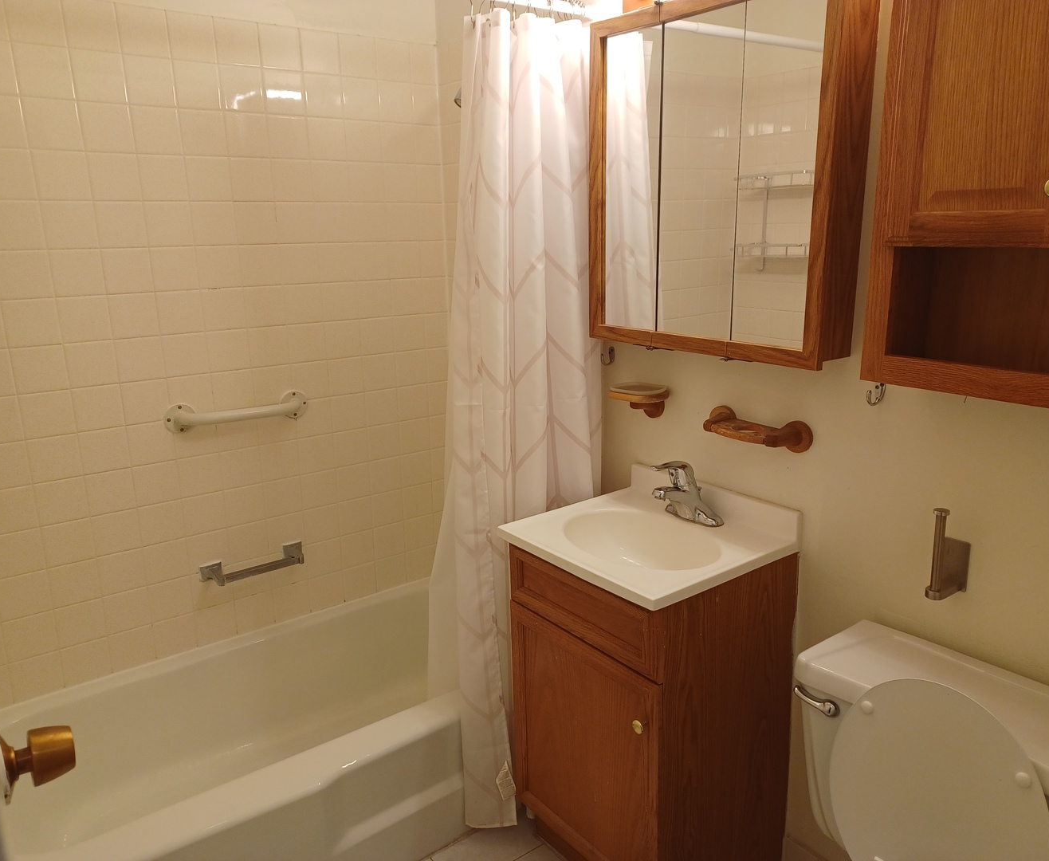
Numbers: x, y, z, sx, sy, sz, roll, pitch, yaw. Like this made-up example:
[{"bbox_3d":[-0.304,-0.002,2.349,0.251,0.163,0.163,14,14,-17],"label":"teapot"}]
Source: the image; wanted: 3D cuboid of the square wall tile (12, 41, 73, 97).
[{"bbox_3d":[-1.081,-0.806,1.867,0.108,0.108,0.010,-11,17,-35],"label":"square wall tile"}]

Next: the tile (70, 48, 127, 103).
[{"bbox_3d":[-0.991,-0.822,1.933,0.108,0.108,0.010,-11,17,-35],"label":"tile"}]

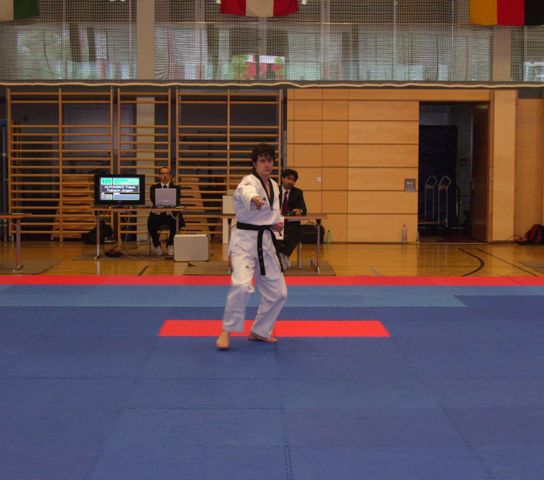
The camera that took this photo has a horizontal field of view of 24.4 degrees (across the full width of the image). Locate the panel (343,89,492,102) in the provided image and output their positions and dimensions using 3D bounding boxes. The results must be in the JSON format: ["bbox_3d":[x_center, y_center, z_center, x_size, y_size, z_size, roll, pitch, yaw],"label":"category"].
[{"bbox_3d":[2.507,-2.477,21.512,2.470,0.230,0.050,0,4,-1],"label":"panel"}]

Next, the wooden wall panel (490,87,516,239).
[{"bbox_3d":[4.003,-1.249,21.643,0.420,2.620,0.060,0,4,-1],"label":"wooden wall panel"}]

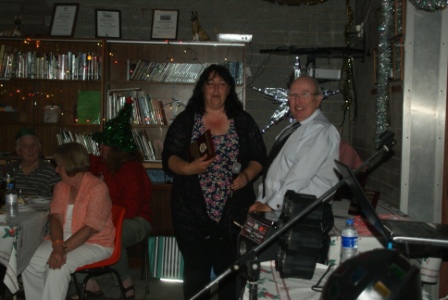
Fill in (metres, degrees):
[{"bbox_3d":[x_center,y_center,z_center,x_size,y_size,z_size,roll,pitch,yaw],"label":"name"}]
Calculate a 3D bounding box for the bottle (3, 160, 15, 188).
[{"bbox_3d":[-1.324,0.211,4.610,0.083,0.290,0.083,1,4,0],"label":"bottle"}]

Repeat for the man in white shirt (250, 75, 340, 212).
[{"bbox_3d":[0.374,0.413,3.981,0.460,1.610,0.500,-1,4,-25],"label":"man in white shirt"}]

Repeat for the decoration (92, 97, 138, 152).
[{"bbox_3d":[-0.733,-0.171,5.100,0.300,0.370,0.270,12,4,17],"label":"decoration"}]

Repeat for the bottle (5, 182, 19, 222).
[{"bbox_3d":[-1.181,0.290,4.157,0.066,0.215,0.066,1,4,0],"label":"bottle"}]

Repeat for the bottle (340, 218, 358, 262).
[{"bbox_3d":[0.517,0.394,3.087,0.066,0.220,0.066,1,4,0],"label":"bottle"}]

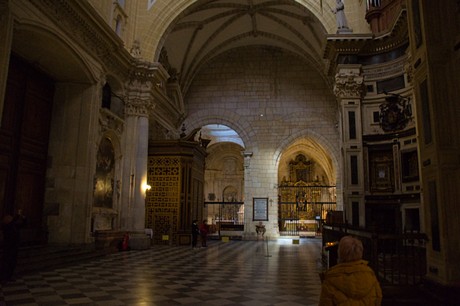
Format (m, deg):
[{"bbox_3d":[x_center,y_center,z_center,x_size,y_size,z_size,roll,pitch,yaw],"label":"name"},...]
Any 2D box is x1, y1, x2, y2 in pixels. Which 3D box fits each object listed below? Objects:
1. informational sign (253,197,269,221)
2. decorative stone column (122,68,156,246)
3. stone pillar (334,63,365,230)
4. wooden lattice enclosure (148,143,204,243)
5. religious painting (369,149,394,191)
[{"bbox_3d":[2.378,4.364,26.529,1.200,1.800,0.080,-1,-11,9],"label":"informational sign"},{"bbox_3d":[-4.986,0.143,19.718,1.300,10.400,1.300,-1,-11,9],"label":"decorative stone column"},{"bbox_3d":[5.395,0.008,15.093,1.250,8.400,0.950,-1,-11,9],"label":"stone pillar"},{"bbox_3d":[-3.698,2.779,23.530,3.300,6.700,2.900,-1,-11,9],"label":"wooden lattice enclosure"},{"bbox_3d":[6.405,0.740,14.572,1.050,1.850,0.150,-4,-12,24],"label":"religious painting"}]

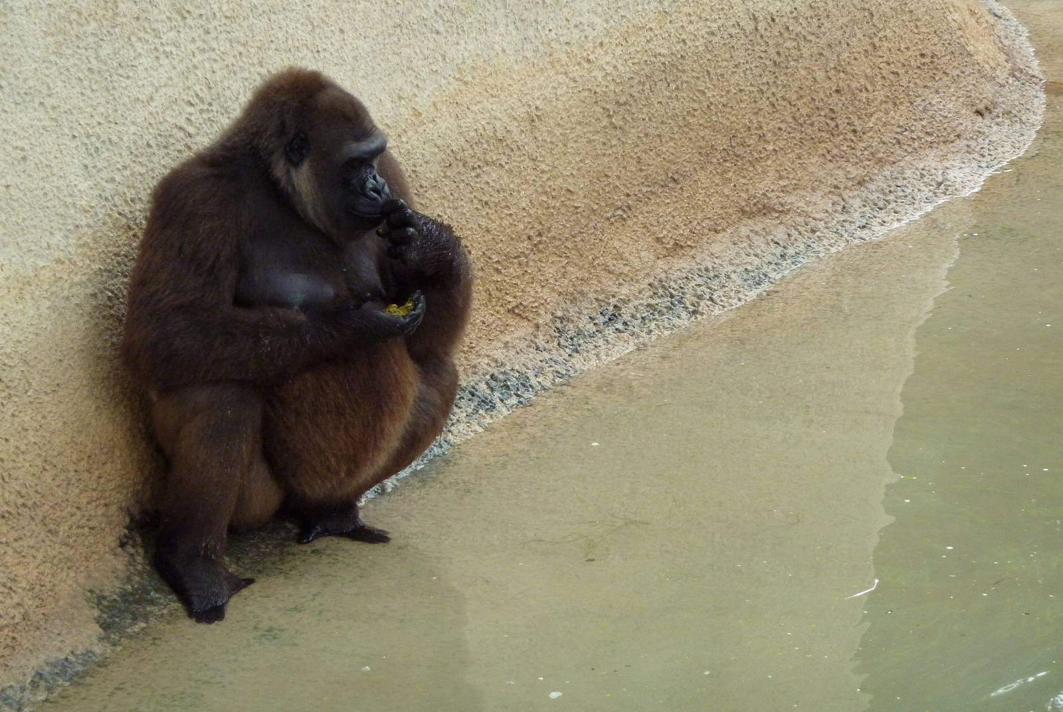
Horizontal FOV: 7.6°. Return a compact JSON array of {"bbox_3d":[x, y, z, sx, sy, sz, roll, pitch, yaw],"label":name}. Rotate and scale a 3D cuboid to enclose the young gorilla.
[{"bbox_3d":[-0.428,-0.081,14.300,0.670,0.950,0.570,-18,30,-35],"label":"young gorilla"}]

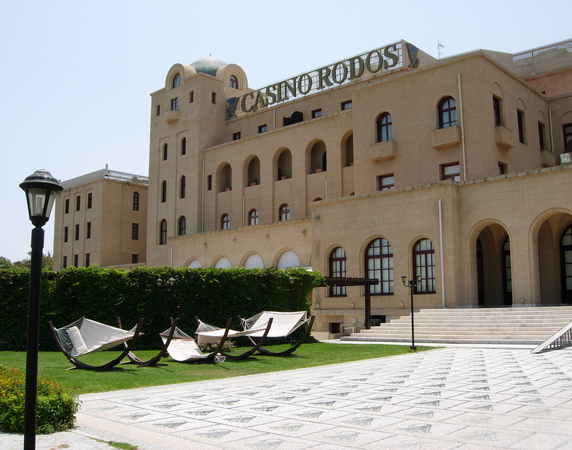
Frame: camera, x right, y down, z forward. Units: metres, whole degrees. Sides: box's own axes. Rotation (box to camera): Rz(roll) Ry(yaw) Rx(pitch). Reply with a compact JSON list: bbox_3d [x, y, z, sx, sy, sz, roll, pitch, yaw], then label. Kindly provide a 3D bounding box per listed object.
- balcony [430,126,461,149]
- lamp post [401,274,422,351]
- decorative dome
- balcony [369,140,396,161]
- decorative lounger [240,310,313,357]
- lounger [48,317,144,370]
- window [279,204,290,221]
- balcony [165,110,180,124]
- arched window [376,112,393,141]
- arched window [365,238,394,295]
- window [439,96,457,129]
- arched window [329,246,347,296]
[{"bbox_3d":[8.925,-4.891,34.955,1.566,0.925,0.450,-8,-12,42],"label":"balcony"},{"bbox_3d":[4.663,3.191,23.045,0.780,2.800,0.300,-3,-8,22],"label":"lamp post"},{"bbox_3d":[-7.365,-14.875,60.468,5.200,2.600,5.200,-8,-11,43],"label":"decorative dome"},{"bbox_3d":[5.914,-4.547,38.243,1.800,0.980,0.500,-8,-11,43],"label":"balcony"},{"bbox_3d":[-0.327,3.756,21.500,3.400,1.500,1.150,-7,-11,37],"label":"decorative lounger"},{"bbox_3d":[-4.800,2.973,15.716,3.200,1.280,1.150,-5,-9,31],"label":"lounger"},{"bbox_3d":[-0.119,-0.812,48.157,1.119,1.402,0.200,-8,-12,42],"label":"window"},{"bbox_3d":[-10.189,-9.640,56.001,1.574,0.880,0.550,-8,-12,42],"label":"balcony"},{"bbox_3d":[6.024,-5.900,38.176,1.014,1.792,0.250,-8,-12,42],"label":"arched window"},{"bbox_3d":[4.708,2.114,31.519,1.627,2.807,0.250,-8,-12,42],"label":"arched window"},{"bbox_3d":[9.151,-6.311,35.365,0.983,1.762,0.250,-8,-12,42],"label":"window"},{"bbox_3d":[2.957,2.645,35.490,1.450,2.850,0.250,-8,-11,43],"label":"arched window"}]

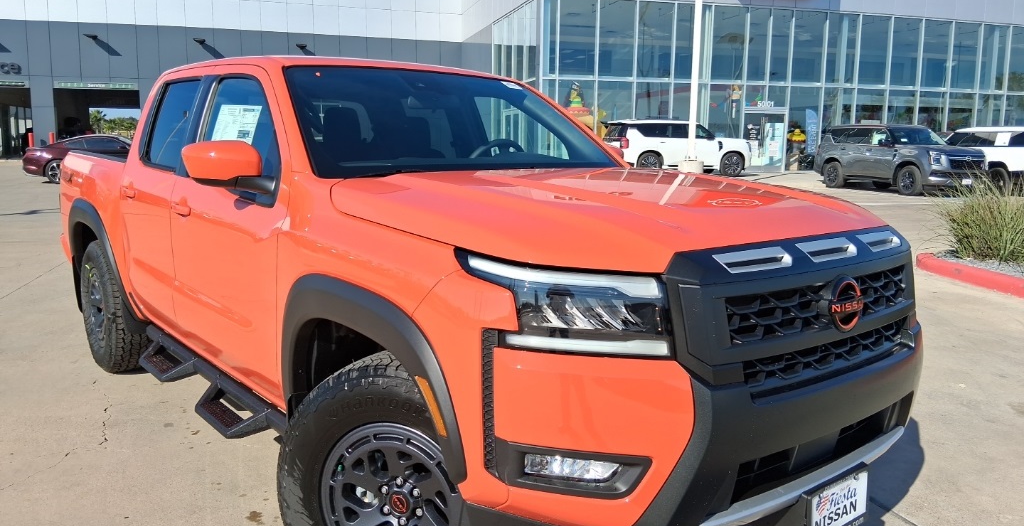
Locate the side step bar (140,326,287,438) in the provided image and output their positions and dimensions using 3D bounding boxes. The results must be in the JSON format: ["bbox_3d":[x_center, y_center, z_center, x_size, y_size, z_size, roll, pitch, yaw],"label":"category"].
[{"bbox_3d":[-1.305,0.483,3.209,0.181,0.161,1.707,-6,11,-40],"label":"side step bar"}]

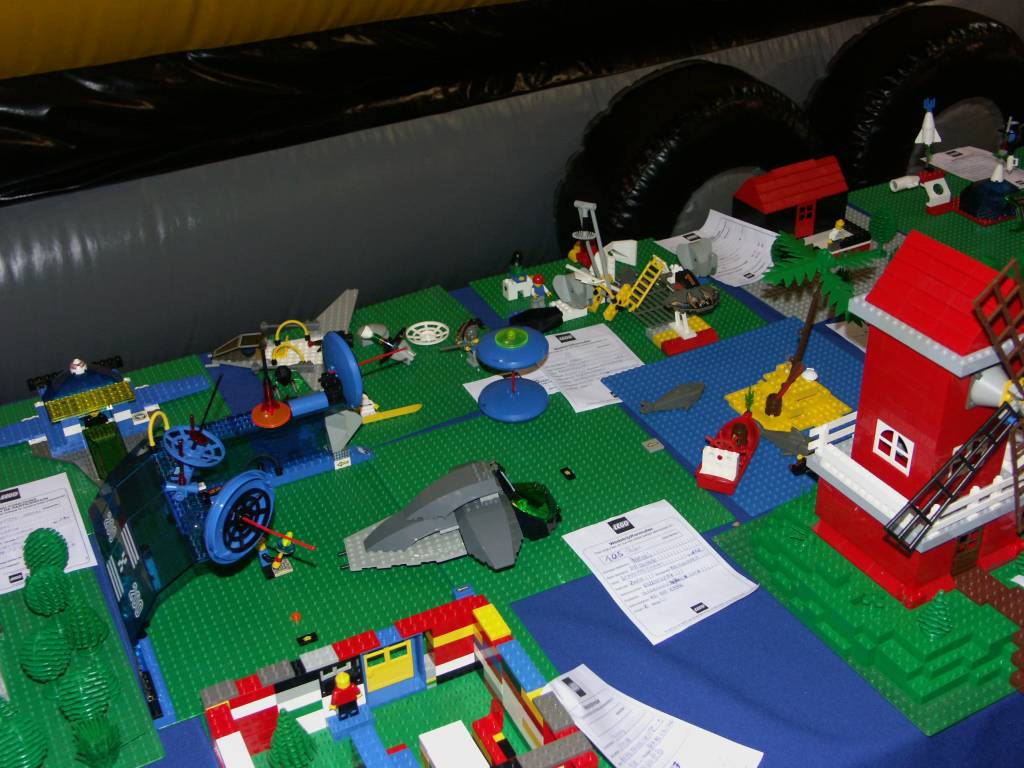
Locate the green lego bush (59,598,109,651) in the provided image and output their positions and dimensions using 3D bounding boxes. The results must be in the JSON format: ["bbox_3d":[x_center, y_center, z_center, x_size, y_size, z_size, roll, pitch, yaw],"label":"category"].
[{"bbox_3d":[-0.332,0.189,0.944,0.036,0.058,0.036,-16,36,-21],"label":"green lego bush"}]

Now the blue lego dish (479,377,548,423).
[{"bbox_3d":[0.002,0.010,1.233,0.073,0.018,0.073,-1,34,1],"label":"blue lego dish"}]

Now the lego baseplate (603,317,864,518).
[{"bbox_3d":[0.267,0.021,1.227,0.256,0.005,0.256,-18,37,-23],"label":"lego baseplate"}]

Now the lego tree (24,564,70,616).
[{"bbox_3d":[-0.371,0.170,0.972,0.034,0.059,0.034,-18,37,-23],"label":"lego tree"}]

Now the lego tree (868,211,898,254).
[{"bbox_3d":[0.452,-0.185,1.476,0.035,0.059,0.035,-18,37,-23],"label":"lego tree"}]

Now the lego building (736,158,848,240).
[{"bbox_3d":[0.349,-0.234,1.521,0.133,0.085,0.064,-20,37,-25],"label":"lego building"}]

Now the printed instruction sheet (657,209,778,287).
[{"bbox_3d":[0.254,-0.172,1.476,0.092,0.042,0.148,-19,37,-24],"label":"printed instruction sheet"}]

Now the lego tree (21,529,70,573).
[{"bbox_3d":[-0.383,0.149,1.003,0.035,0.059,0.035,-18,37,-23],"label":"lego tree"}]

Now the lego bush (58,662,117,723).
[{"bbox_3d":[-0.308,0.228,0.883,0.038,0.059,0.038,-18,37,-23],"label":"lego bush"}]

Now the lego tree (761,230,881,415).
[{"bbox_3d":[0.297,-0.063,1.189,0.135,0.165,0.128,-16,36,-21],"label":"lego tree"}]

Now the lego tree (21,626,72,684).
[{"bbox_3d":[-0.350,0.209,0.913,0.035,0.059,0.035,-18,37,-23],"label":"lego tree"}]

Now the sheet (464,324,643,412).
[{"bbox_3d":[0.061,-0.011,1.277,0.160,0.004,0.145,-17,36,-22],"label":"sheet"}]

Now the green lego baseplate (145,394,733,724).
[{"bbox_3d":[-0.087,0.126,1.082,0.513,0.007,0.256,-16,36,-21],"label":"green lego baseplate"}]

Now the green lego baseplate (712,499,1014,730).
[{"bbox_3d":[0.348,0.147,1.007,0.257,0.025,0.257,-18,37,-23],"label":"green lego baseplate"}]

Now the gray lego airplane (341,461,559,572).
[{"bbox_3d":[-0.054,0.118,1.040,0.195,0.060,0.106,-15,36,-20],"label":"gray lego airplane"}]

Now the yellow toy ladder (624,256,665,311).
[{"bbox_3d":[0.152,-0.114,1.376,0.008,0.064,0.020,21,13,-44],"label":"yellow toy ladder"}]

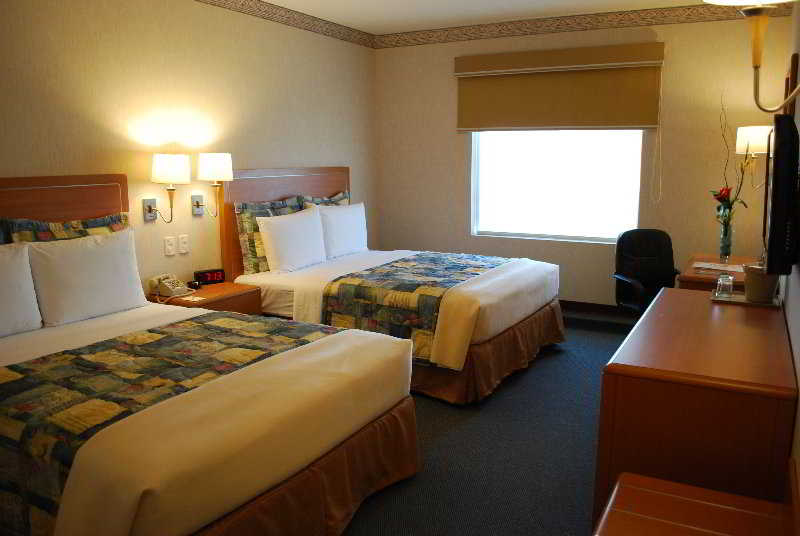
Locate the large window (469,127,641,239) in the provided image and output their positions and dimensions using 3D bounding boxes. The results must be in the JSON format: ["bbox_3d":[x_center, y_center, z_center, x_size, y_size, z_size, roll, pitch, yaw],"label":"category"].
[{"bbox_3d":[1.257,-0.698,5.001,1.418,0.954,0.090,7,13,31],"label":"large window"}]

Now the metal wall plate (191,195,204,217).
[{"bbox_3d":[-1.356,-0.421,4.055,0.030,0.135,0.088,7,13,31],"label":"metal wall plate"}]

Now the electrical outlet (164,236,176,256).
[{"bbox_3d":[-1.487,-0.141,3.906,0.016,0.120,0.074,7,13,31],"label":"electrical outlet"}]

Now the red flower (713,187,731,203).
[{"bbox_3d":[2.217,-0.507,4.144,0.115,0.110,0.115,7,13,31],"label":"red flower"}]

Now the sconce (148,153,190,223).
[{"bbox_3d":[-1.421,-0.483,3.643,0.325,0.425,0.225,7,13,31],"label":"sconce"}]

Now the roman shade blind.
[{"bbox_3d":[1.157,-1.351,4.609,1.584,0.583,0.110,7,13,30],"label":"roman shade blind"}]

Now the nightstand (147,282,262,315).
[{"bbox_3d":[-1.233,0.410,3.700,0.470,0.545,0.585,7,13,30],"label":"nightstand"}]

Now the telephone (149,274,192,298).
[{"bbox_3d":[-1.435,0.109,3.735,0.195,0.105,0.190,4,11,18],"label":"telephone"}]

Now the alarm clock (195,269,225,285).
[{"bbox_3d":[-1.240,0.056,3.883,0.195,0.080,0.080,-8,14,-37],"label":"alarm clock"}]

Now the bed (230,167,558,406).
[{"bbox_3d":[-0.005,-0.055,4.420,2.039,1.297,1.516,7,13,31],"label":"bed"}]

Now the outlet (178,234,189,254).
[{"bbox_3d":[-1.431,-0.156,3.997,0.016,0.120,0.074,7,13,31],"label":"outlet"}]

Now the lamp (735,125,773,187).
[{"bbox_3d":[2.209,-0.668,3.699,0.280,0.400,0.225,7,13,30],"label":"lamp"}]

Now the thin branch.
[{"bbox_3d":[2.216,-0.857,4.103,0.105,0.630,0.095,7,13,31],"label":"thin branch"}]

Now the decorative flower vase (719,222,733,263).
[{"bbox_3d":[2.166,-0.180,3.958,0.085,0.275,0.085,7,13,30],"label":"decorative flower vase"}]

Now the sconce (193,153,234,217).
[{"bbox_3d":[-1.176,-0.526,3.789,0.280,0.395,0.225,7,13,30],"label":"sconce"}]

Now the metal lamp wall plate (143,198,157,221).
[{"bbox_3d":[-1.479,-0.339,3.567,0.020,0.136,0.088,7,13,30],"label":"metal lamp wall plate"}]

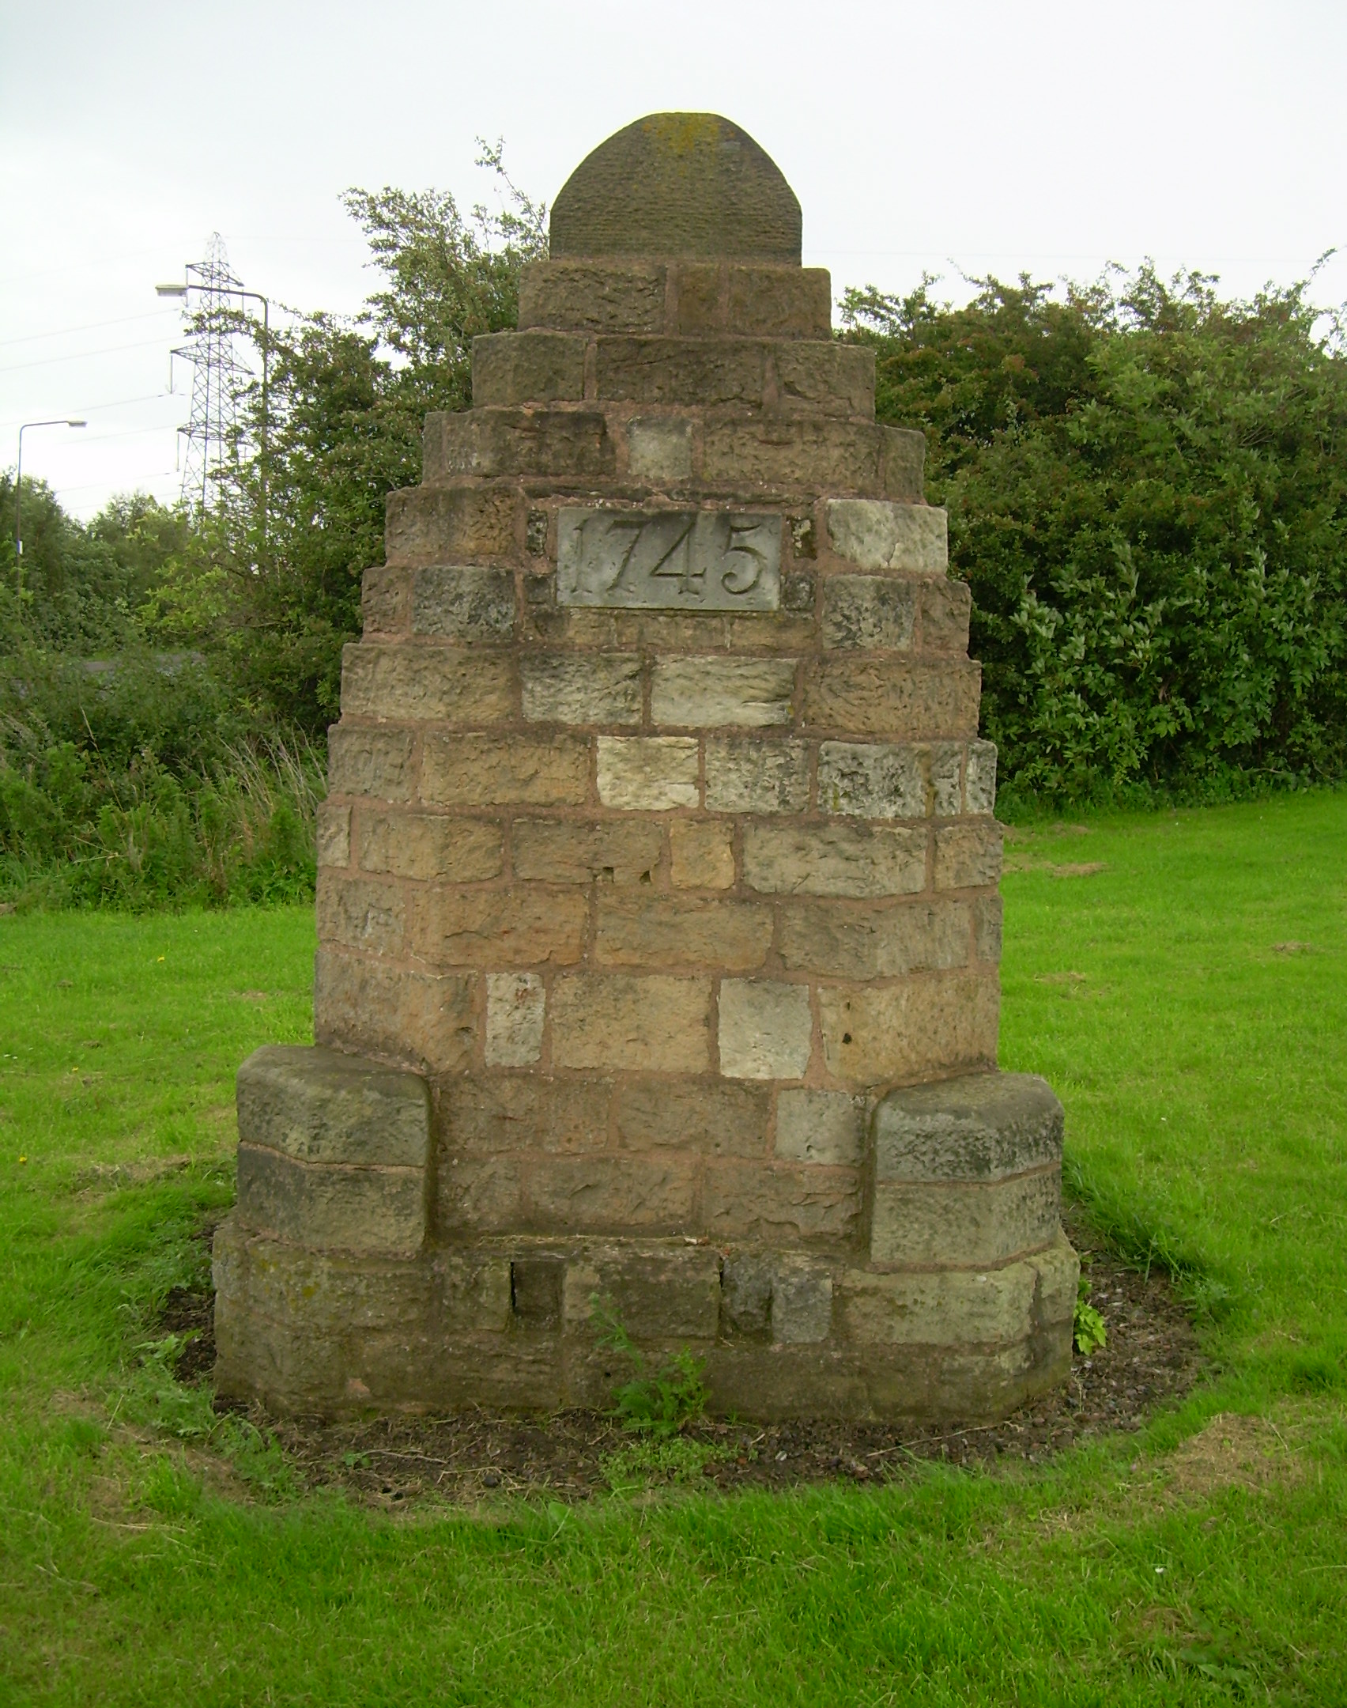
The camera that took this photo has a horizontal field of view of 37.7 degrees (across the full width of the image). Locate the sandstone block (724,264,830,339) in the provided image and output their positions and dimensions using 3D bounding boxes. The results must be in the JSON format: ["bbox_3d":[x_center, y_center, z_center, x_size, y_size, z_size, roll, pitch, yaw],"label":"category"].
[{"bbox_3d":[0.246,-1.307,4.737,0.246,0.162,0.200,2,5,0],"label":"sandstone block"}]

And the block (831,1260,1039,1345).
[{"bbox_3d":[0.584,0.977,4.392,0.449,0.164,0.250,2,4,1],"label":"block"}]

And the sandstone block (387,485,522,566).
[{"bbox_3d":[-0.524,-0.773,4.702,0.345,0.171,0.260,2,4,0],"label":"sandstone block"}]

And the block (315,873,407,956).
[{"bbox_3d":[-0.670,0.134,4.745,0.200,0.167,0.365,-3,7,-43],"label":"block"}]

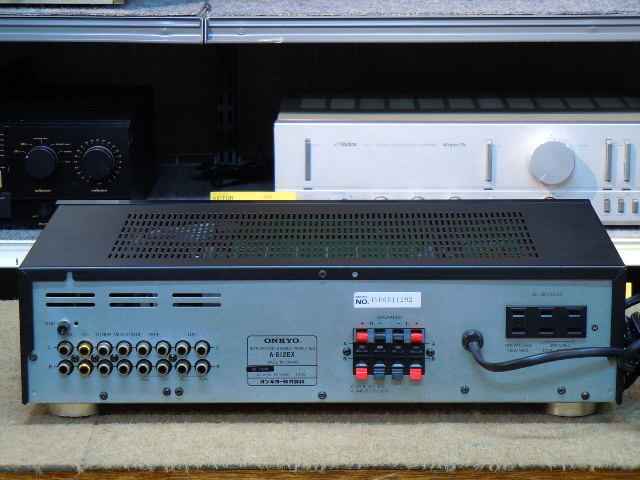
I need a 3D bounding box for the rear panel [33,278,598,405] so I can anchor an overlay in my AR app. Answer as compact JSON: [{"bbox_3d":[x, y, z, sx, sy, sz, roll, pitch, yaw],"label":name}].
[{"bbox_3d":[0.001,0.074,1.542,0.428,0.096,0.020,0,13,1],"label":"rear panel"}]

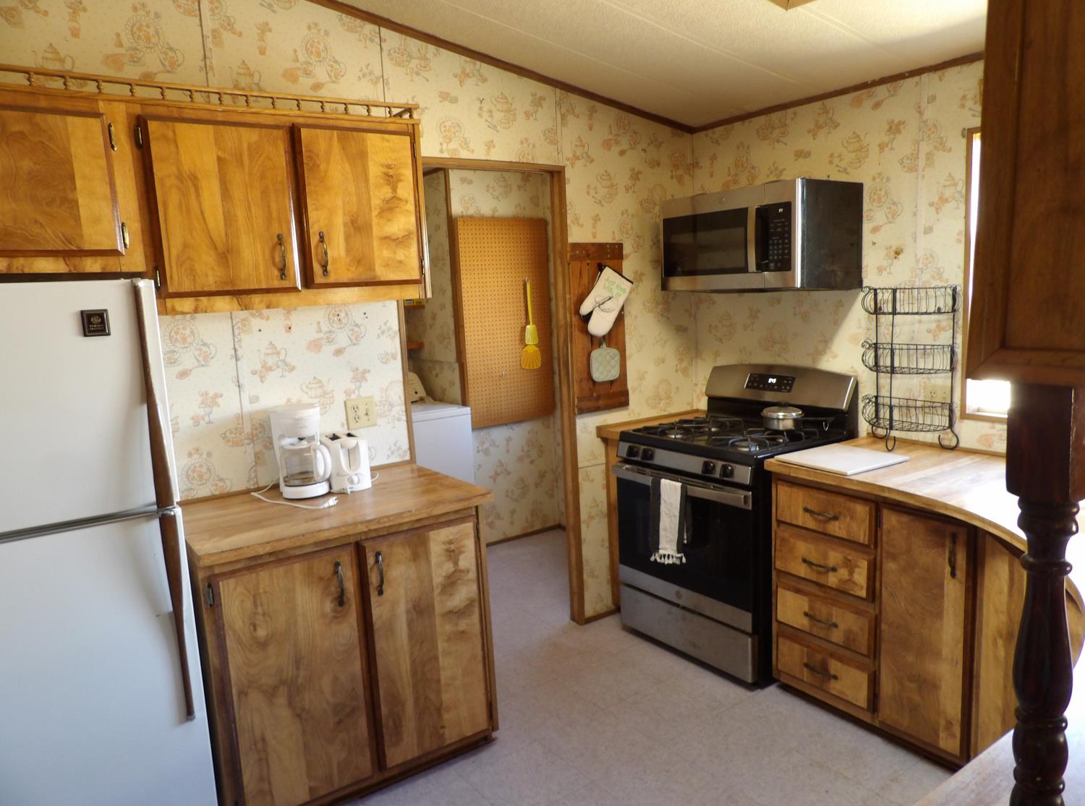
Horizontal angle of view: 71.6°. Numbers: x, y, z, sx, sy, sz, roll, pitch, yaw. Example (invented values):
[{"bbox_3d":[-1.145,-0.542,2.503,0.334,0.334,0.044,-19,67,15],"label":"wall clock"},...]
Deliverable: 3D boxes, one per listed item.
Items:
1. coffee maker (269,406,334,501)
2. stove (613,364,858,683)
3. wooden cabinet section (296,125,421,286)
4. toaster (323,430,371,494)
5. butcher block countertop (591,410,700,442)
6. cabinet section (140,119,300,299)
[{"bbox_3d":[-0.866,0.165,2.689,0.175,0.299,0.218,-8,10,-30],"label":"coffee maker"},{"bbox_3d":[0.829,0.459,3.301,0.708,1.178,0.749,-9,11,-35],"label":"stove"},{"bbox_3d":[-0.680,-0.649,2.595,0.399,0.498,0.320,-8,10,-33],"label":"wooden cabinet section"},{"bbox_3d":[-0.723,0.210,2.759,0.146,0.176,0.242,-6,9,-23],"label":"toaster"},{"bbox_3d":[0.590,0.102,3.722,0.629,0.050,0.228,-9,11,-35],"label":"butcher block countertop"},{"bbox_3d":[-1.028,-0.592,2.368,0.400,0.502,0.320,-8,10,-33],"label":"cabinet section"}]

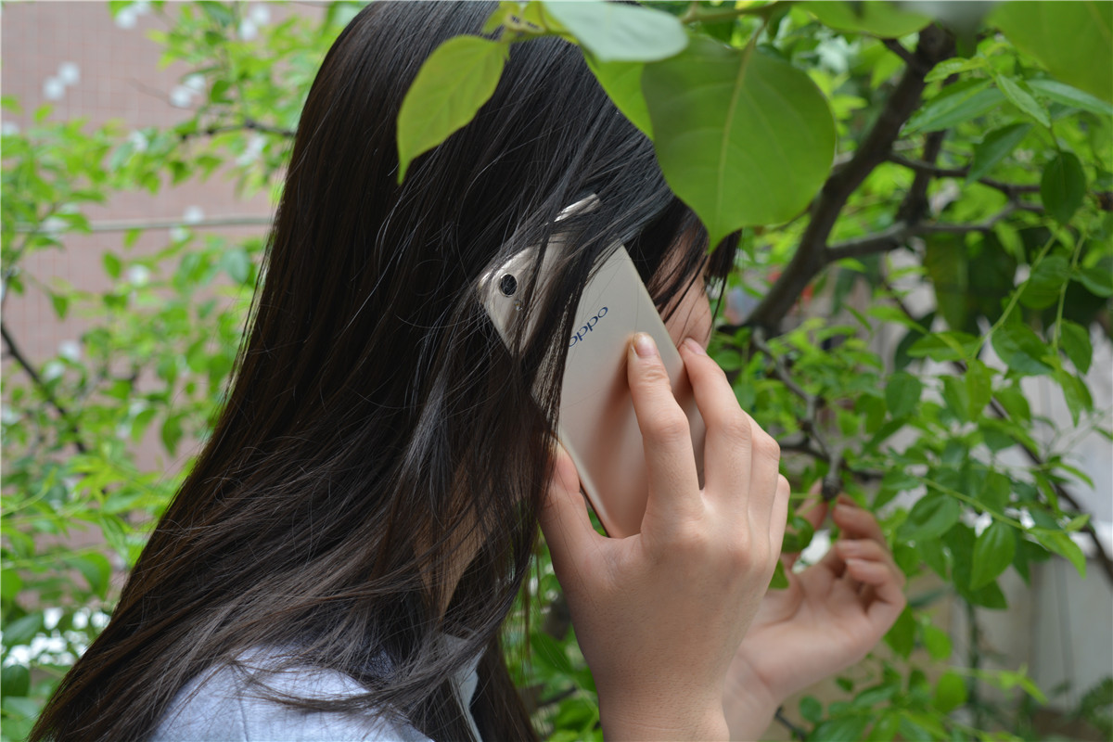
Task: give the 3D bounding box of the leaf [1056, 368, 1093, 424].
[{"bbox_3d":[0.308,0.015,1.160,0.017,0.034,0.015,-17,0,8],"label":"leaf"}]

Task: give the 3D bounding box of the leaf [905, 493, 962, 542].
[{"bbox_3d":[0.187,0.072,0.970,0.033,0.021,0.010,-43,-15,0],"label":"leaf"}]

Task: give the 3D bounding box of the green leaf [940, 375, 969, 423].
[{"bbox_3d":[0.242,0.017,1.180,0.015,0.030,0.014,-24,0,15],"label":"green leaf"}]

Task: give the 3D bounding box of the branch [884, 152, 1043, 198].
[{"bbox_3d":[0.273,-0.131,1.300,0.104,0.014,0.030,12,0,0],"label":"branch"}]

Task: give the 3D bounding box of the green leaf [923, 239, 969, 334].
[{"bbox_3d":[0.280,-0.063,1.400,0.029,0.068,0.014,-4,0,0],"label":"green leaf"}]

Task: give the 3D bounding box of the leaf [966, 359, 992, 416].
[{"bbox_3d":[0.252,0.010,1.160,0.016,0.034,0.013,2,0,-11],"label":"leaf"}]

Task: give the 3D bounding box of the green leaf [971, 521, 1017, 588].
[{"bbox_3d":[0.249,0.105,1.110,0.022,0.040,0.015,25,0,12],"label":"green leaf"}]

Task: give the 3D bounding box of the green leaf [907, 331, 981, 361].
[{"bbox_3d":[0.193,-0.012,0.970,0.036,0.016,0.014,-11,-35,0],"label":"green leaf"}]

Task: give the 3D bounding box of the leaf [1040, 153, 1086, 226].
[{"bbox_3d":[0.292,-0.105,1.120,0.026,0.043,0.015,0,0,6],"label":"leaf"}]

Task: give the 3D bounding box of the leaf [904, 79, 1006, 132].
[{"bbox_3d":[0.196,-0.131,0.960,0.054,0.021,0.014,-28,-32,0],"label":"leaf"}]

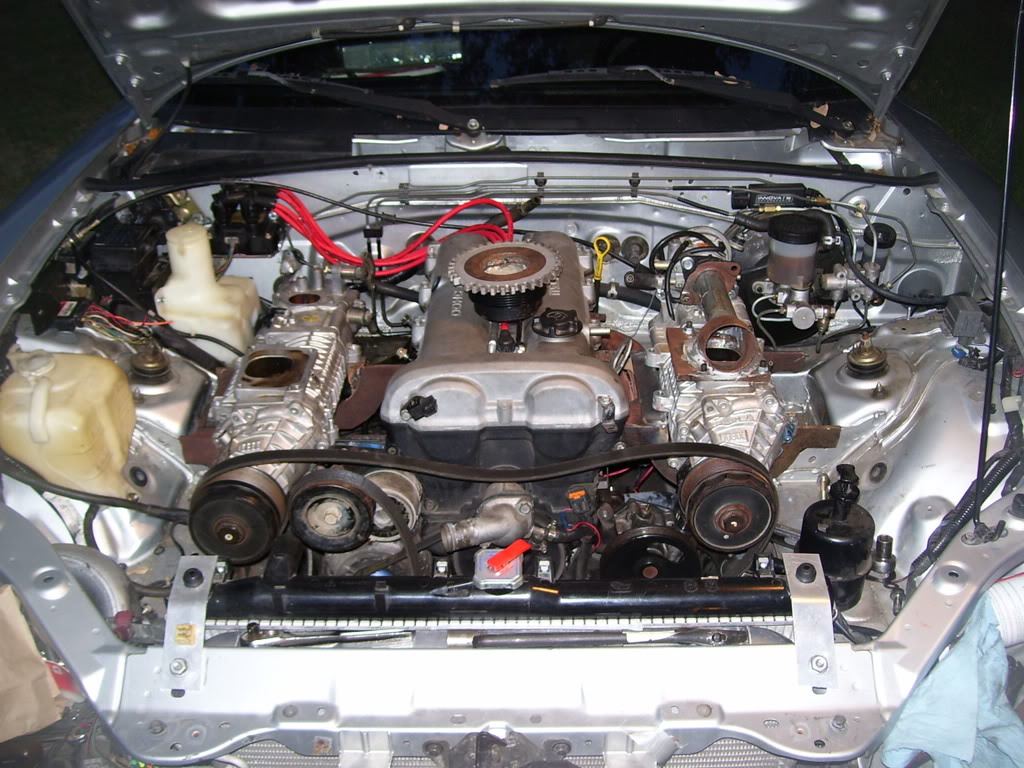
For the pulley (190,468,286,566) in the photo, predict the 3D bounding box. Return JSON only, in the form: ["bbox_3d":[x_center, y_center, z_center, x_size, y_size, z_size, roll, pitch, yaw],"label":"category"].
[{"bbox_3d":[-0.317,0.155,1.233,0.102,0.100,0.050,0,29,0],"label":"pulley"}]

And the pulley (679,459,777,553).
[{"bbox_3d":[0.247,0.142,1.221,0.102,0.100,0.050,0,29,0],"label":"pulley"}]

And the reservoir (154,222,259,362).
[{"bbox_3d":[-0.448,-0.132,1.552,0.150,0.195,0.140,0,29,0],"label":"reservoir"}]

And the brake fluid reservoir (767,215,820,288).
[{"bbox_3d":[0.393,-0.184,1.487,0.070,0.086,0.070,0,29,0],"label":"brake fluid reservoir"}]

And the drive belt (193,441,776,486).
[{"bbox_3d":[-0.035,0.092,1.208,0.640,0.048,0.020,0,29,0],"label":"drive belt"}]

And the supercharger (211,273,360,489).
[{"bbox_3d":[-0.281,0.022,1.387,0.160,0.160,0.350,0,29,0],"label":"supercharger"}]

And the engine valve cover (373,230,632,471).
[{"bbox_3d":[-0.009,-0.068,1.498,0.295,0.135,0.485,0,29,0],"label":"engine valve cover"}]

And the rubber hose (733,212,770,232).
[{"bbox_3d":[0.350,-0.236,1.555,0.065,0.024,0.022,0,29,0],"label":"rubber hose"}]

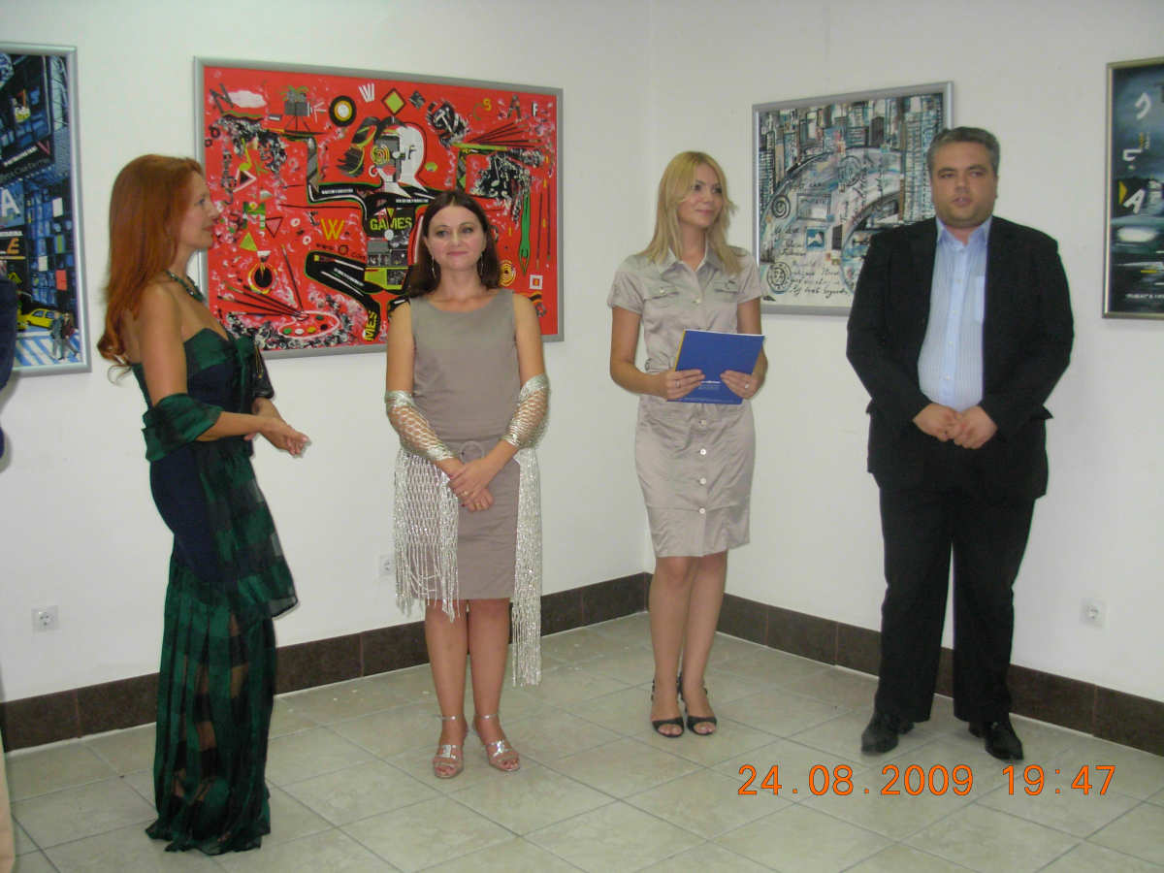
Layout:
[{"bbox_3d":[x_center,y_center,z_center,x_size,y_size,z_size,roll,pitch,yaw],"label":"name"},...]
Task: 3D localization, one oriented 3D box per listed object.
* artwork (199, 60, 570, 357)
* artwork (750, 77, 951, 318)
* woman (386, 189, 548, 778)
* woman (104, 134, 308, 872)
[{"bbox_3d":[-0.616,-0.754,4.298,1.410,0.920,0.035,-7,10,-40],"label":"artwork"},{"bbox_3d":[0.876,-0.781,4.281,0.035,0.730,0.830,-7,10,-40],"label":"artwork"},{"bbox_3d":[-0.322,0.127,3.578,0.480,1.610,0.340,-2,8,-12],"label":"woman"},{"bbox_3d":[-0.896,0.165,3.053,0.510,1.650,0.450,0,8,-2],"label":"woman"}]

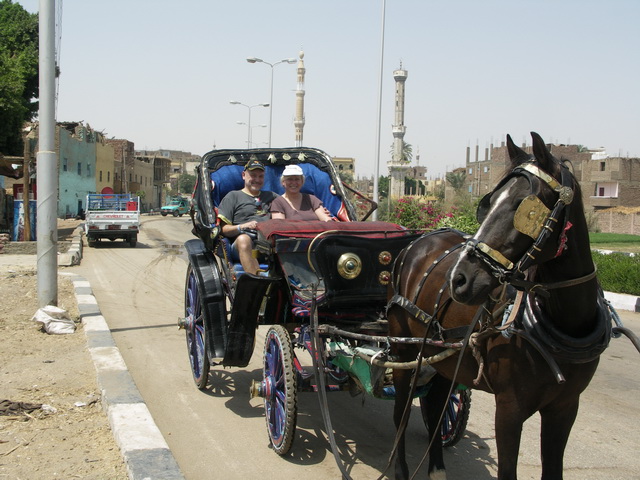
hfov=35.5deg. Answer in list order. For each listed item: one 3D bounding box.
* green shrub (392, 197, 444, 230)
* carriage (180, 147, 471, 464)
[{"bbox_3d":[2.254,-0.122,23.000,1.300,1.750,1.250,0,2,-28],"label":"green shrub"},{"bbox_3d":[-0.100,0.278,7.550,1.520,2.060,3.300,0,2,-18],"label":"carriage"}]

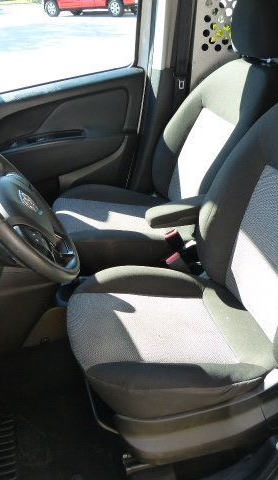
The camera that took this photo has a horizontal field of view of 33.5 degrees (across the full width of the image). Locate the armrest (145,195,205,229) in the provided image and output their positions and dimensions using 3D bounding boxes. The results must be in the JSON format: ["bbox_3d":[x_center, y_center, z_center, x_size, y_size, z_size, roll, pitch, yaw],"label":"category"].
[{"bbox_3d":[0.160,-0.097,1.413,0.290,0.080,0.080,-11,31,-8],"label":"armrest"}]

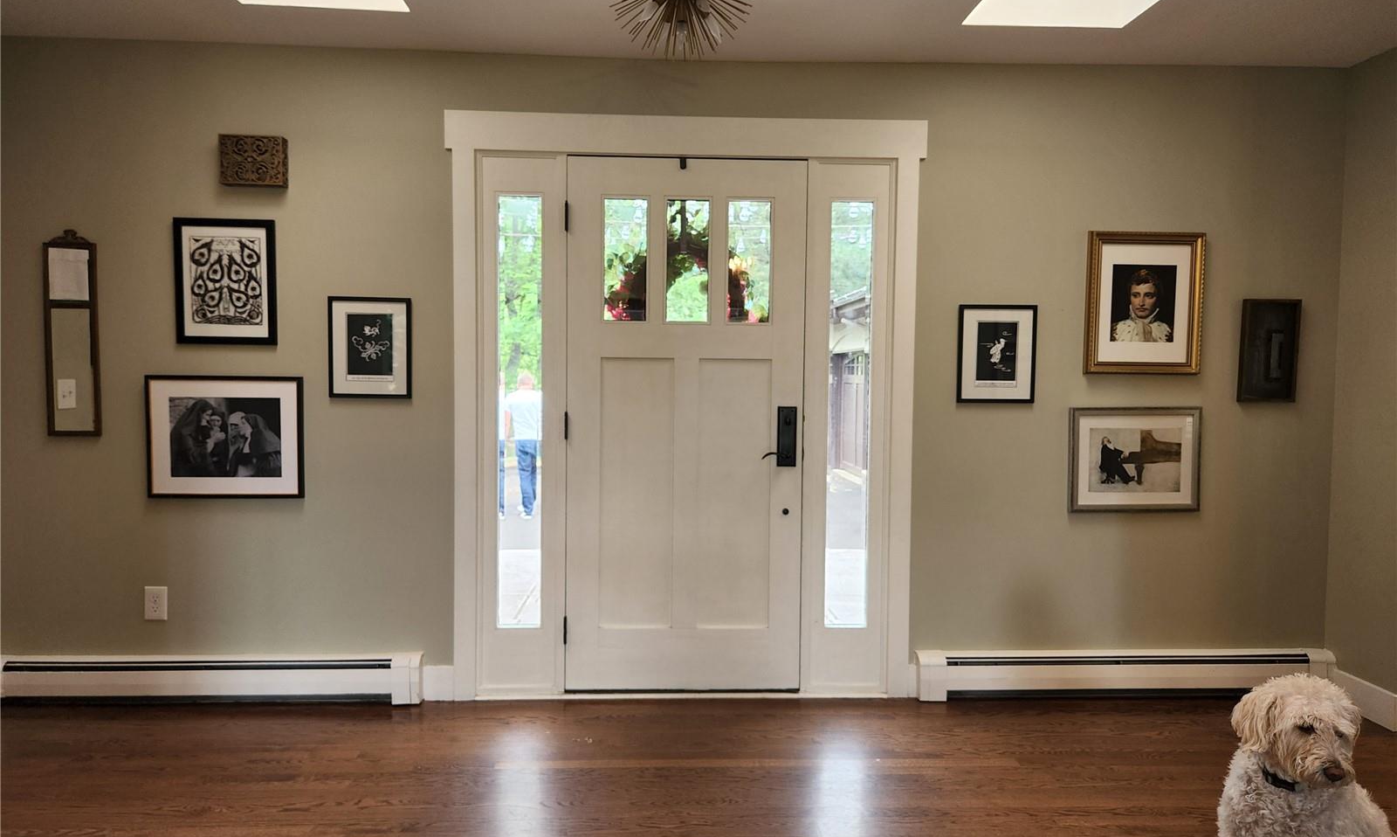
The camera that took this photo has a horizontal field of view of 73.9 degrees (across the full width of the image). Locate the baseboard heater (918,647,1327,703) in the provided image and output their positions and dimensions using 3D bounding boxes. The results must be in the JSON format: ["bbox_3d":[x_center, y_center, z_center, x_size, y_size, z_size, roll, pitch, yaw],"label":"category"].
[{"bbox_3d":[1.667,1.006,3.633,1.639,0.186,0.070,0,3,-2],"label":"baseboard heater"}]

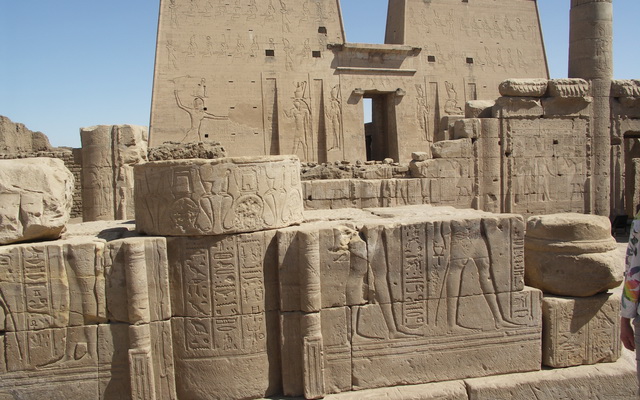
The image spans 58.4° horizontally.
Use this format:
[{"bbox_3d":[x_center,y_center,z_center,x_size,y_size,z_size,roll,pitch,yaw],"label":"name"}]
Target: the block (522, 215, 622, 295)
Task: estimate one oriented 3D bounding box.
[{"bbox_3d":[1.748,0.368,3.984,0.634,0.481,0.614,-2,4,-11],"label":"block"}]

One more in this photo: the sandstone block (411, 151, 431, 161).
[{"bbox_3d":[2.299,-0.998,13.146,0.327,0.205,0.286,-4,4,-33],"label":"sandstone block"}]

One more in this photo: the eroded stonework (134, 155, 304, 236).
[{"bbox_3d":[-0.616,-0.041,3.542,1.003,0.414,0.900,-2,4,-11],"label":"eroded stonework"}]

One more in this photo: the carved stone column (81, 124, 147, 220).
[{"bbox_3d":[-4.676,-0.523,13.008,1.350,2.329,0.972,-2,4,-11],"label":"carved stone column"}]

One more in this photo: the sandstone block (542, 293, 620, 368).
[{"bbox_3d":[1.663,0.831,3.941,0.501,0.445,0.491,-2,4,-11],"label":"sandstone block"}]

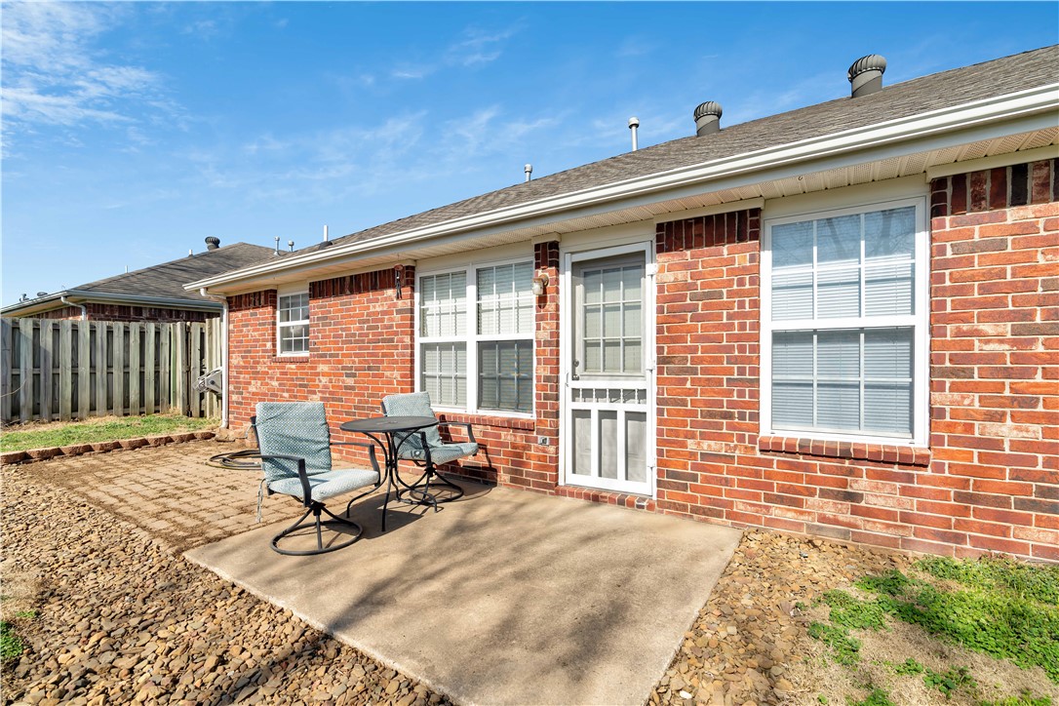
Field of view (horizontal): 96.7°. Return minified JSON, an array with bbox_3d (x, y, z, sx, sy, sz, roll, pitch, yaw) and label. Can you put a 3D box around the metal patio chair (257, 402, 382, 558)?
[{"bbox_3d":[-1.462,0.816,3.253,0.680,0.910,0.600,0,-1,29],"label":"metal patio chair"}]

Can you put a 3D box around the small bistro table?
[{"bbox_3d":[-1.077,0.919,3.709,0.750,0.716,0.750,0,-1,0],"label":"small bistro table"}]

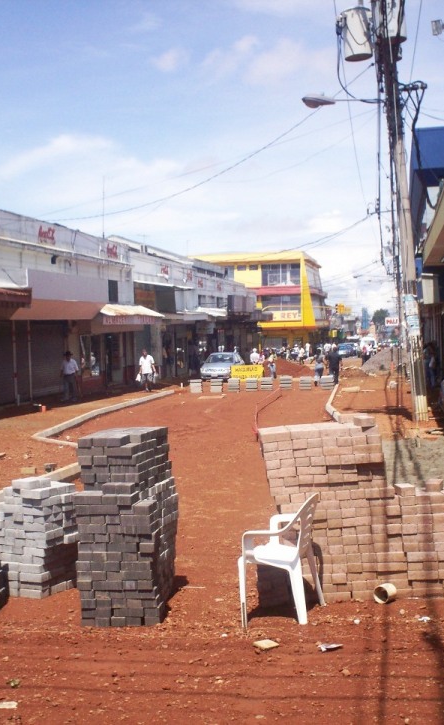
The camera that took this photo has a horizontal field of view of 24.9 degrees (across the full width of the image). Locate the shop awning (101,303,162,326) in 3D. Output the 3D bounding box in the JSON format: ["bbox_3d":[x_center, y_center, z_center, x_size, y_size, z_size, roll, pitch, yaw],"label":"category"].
[{"bbox_3d":[-3.692,-1.946,41.000,1.200,0.850,6.300,-1,2,10],"label":"shop awning"}]

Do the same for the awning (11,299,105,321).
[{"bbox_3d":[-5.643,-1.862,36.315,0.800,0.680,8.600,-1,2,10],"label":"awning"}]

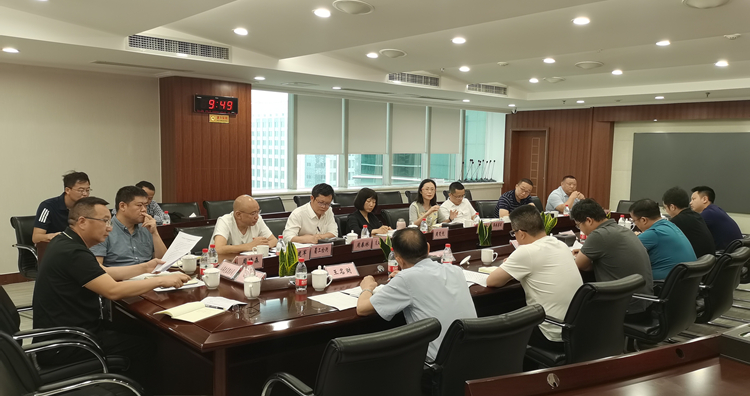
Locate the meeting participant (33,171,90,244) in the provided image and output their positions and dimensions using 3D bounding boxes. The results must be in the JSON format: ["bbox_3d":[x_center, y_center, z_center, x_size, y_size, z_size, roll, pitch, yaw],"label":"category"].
[{"bbox_3d":[-2.807,0.431,5.430,0.860,1.320,0.580,4,6,29],"label":"meeting participant"}]

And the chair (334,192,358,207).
[{"bbox_3d":[-0.247,0.397,8.637,0.600,0.880,0.650,-4,6,-42],"label":"chair"}]

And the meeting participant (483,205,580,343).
[{"bbox_3d":[0.961,0.669,3.727,0.580,1.260,0.900,-3,6,-37],"label":"meeting participant"}]

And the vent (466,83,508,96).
[{"bbox_3d":[1.786,-1.718,9.333,1.080,0.145,0.070,-4,6,-43],"label":"vent"}]

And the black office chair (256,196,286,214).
[{"bbox_3d":[-1.176,0.470,7.621,0.620,0.920,0.570,4,6,34],"label":"black office chair"}]

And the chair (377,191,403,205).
[{"bbox_3d":[0.436,0.358,9.222,0.600,0.880,0.650,-4,6,-42],"label":"chair"}]

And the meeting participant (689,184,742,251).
[{"bbox_3d":[3.402,0.500,6.089,0.580,1.270,0.880,-4,7,-43],"label":"meeting participant"}]

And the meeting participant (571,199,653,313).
[{"bbox_3d":[1.584,0.636,4.123,0.550,1.225,0.770,-4,6,-43],"label":"meeting participant"}]

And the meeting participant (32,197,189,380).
[{"bbox_3d":[-1.492,0.631,3.259,0.780,1.280,0.580,-4,6,-43],"label":"meeting participant"}]

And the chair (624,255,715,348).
[{"bbox_3d":[1.866,0.832,3.983,0.570,0.920,0.620,-3,6,-38],"label":"chair"}]

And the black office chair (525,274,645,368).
[{"bbox_3d":[1.106,0.854,3.405,0.600,0.890,0.650,-3,6,-38],"label":"black office chair"}]

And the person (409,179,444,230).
[{"bbox_3d":[0.578,0.412,6.508,0.500,1.230,0.750,-3,6,-37],"label":"person"}]

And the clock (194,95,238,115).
[{"bbox_3d":[-2.052,-1.211,7.622,0.610,0.220,0.050,-4,6,-43],"label":"clock"}]

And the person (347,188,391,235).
[{"bbox_3d":[-0.090,0.502,5.813,0.780,1.200,0.500,6,7,44],"label":"person"}]

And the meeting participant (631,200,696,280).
[{"bbox_3d":[2.104,0.616,4.729,0.580,1.230,0.880,-3,6,-40],"label":"meeting participant"}]

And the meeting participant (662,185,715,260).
[{"bbox_3d":[2.638,0.538,5.188,0.520,1.260,0.760,-4,6,-42],"label":"meeting participant"}]

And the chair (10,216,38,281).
[{"bbox_3d":[-2.929,0.621,5.489,0.650,0.880,0.600,3,5,27],"label":"chair"}]

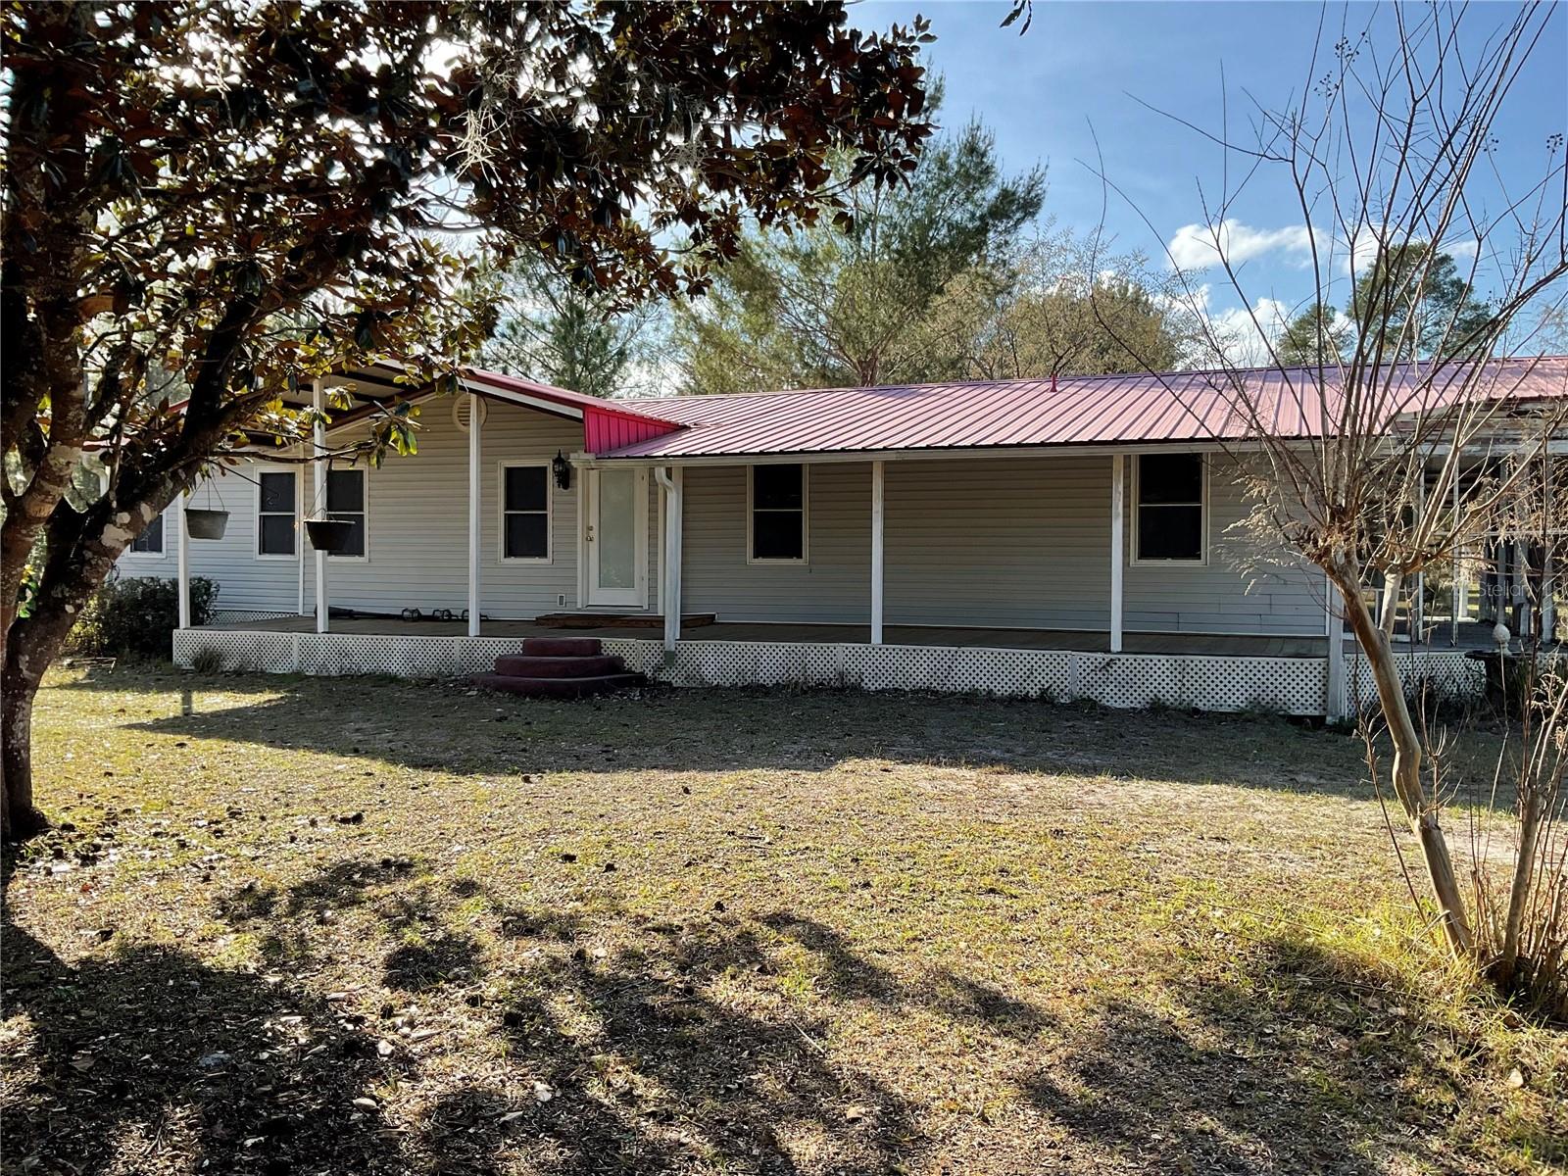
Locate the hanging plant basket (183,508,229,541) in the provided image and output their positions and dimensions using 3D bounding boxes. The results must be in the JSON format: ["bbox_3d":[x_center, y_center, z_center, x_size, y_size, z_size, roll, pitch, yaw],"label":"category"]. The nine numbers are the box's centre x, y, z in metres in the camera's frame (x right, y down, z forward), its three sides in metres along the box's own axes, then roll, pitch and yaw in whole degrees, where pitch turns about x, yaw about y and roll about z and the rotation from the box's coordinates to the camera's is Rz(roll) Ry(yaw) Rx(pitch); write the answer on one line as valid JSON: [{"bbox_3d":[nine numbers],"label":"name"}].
[{"bbox_3d":[-3.190,-0.348,7.260,0.252,0.168,0.252,0,2,0],"label":"hanging plant basket"}]

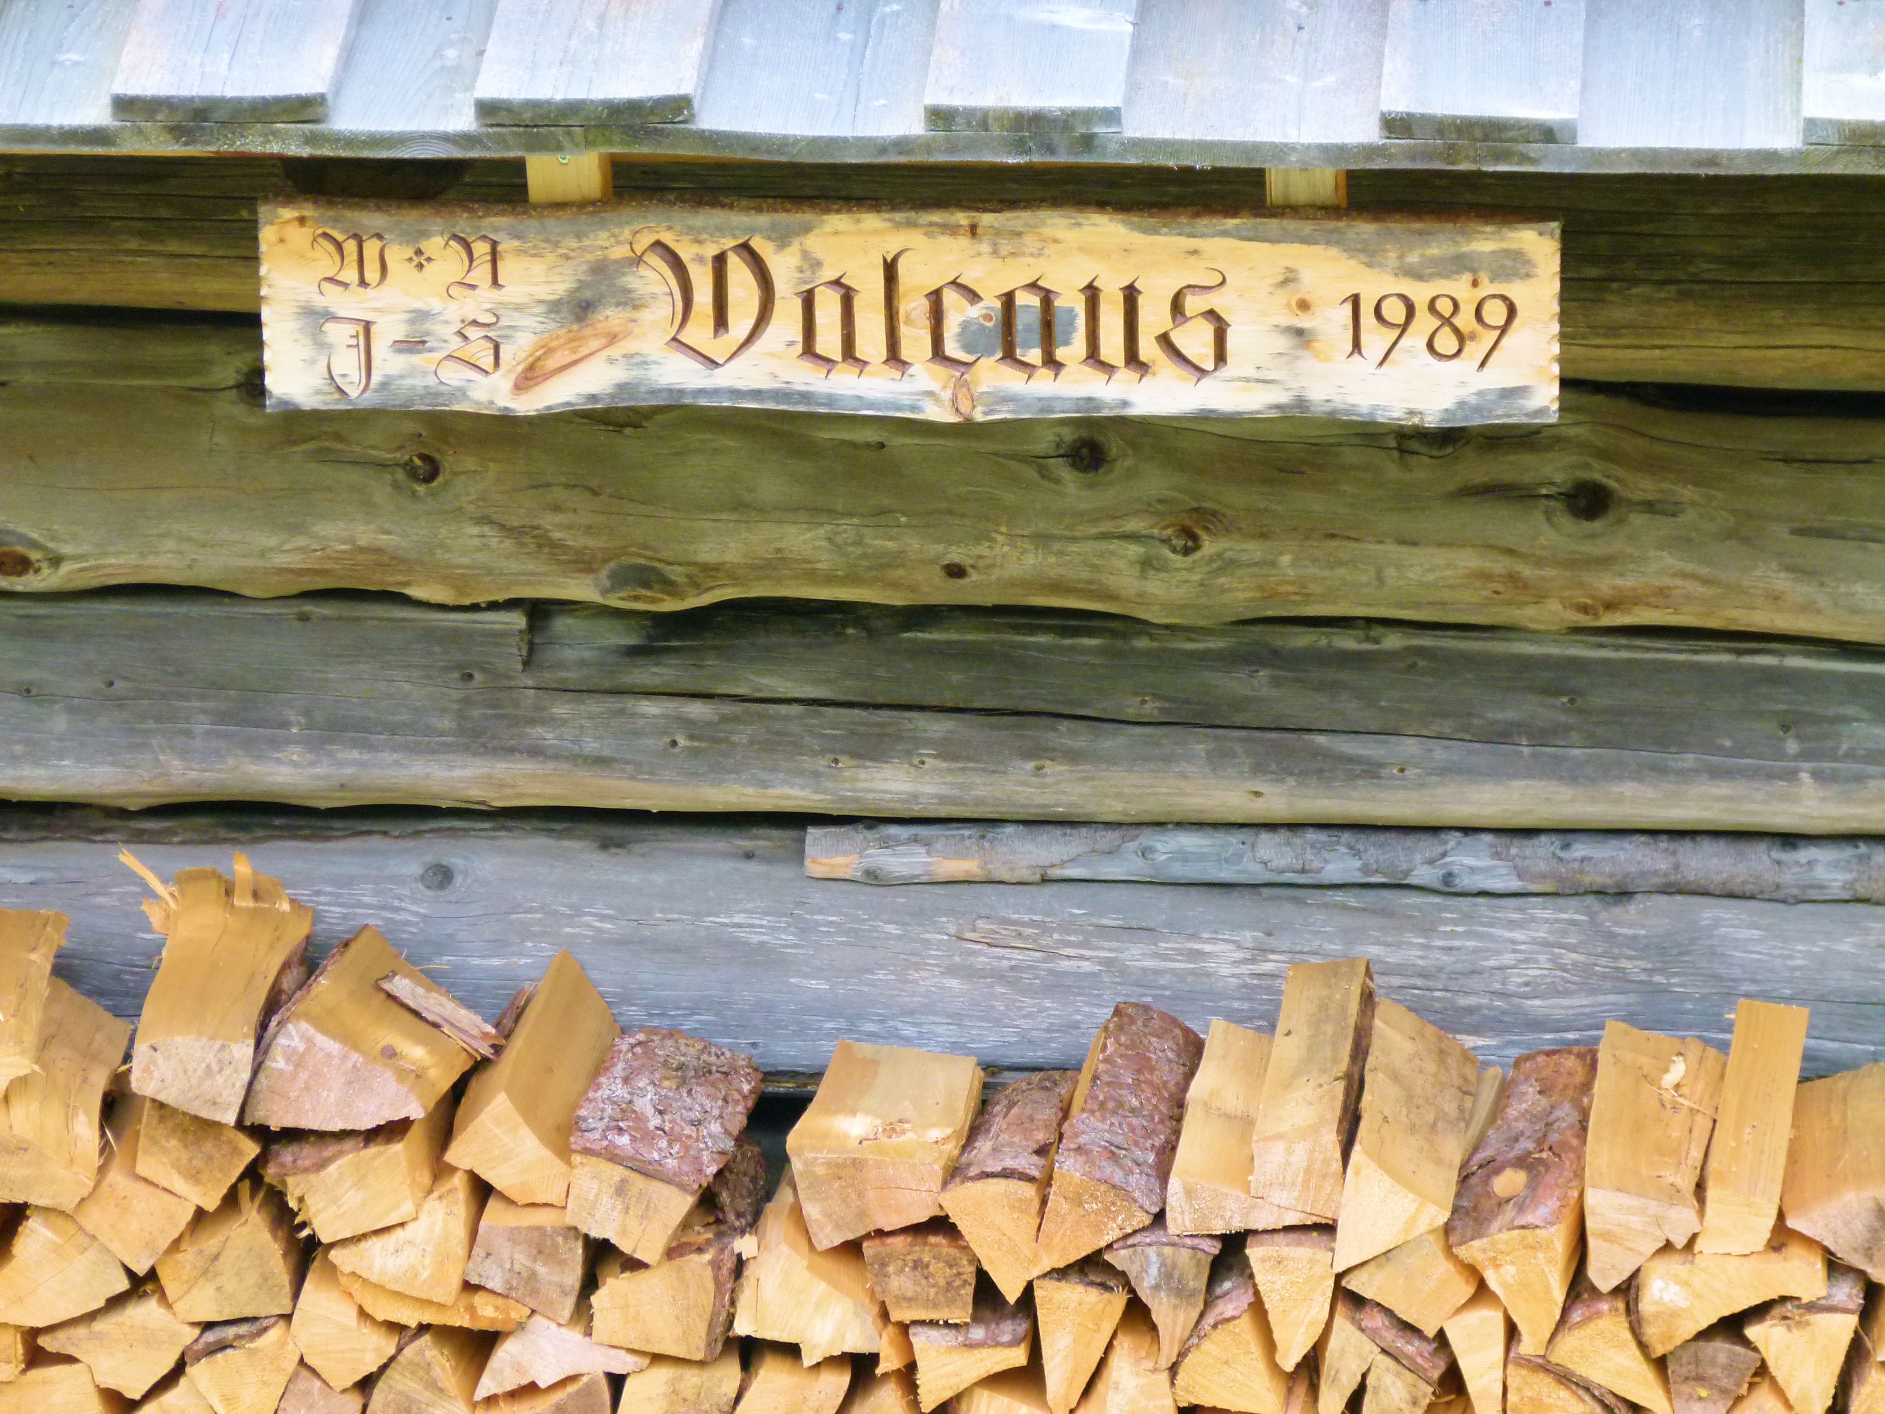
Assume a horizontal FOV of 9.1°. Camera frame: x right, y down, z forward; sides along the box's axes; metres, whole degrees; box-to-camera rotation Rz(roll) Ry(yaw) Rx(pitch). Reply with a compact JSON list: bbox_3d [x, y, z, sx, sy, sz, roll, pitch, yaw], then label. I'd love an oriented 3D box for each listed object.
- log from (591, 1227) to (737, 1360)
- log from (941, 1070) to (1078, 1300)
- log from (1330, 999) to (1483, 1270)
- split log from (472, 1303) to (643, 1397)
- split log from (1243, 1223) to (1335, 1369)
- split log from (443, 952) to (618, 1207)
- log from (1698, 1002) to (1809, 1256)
[{"bbox_3d":[-0.207,0.419,9.409,0.107,0.090,0.330,1,17,5],"label":"log"},{"bbox_3d":[0.054,0.377,9.440,0.079,0.103,0.310,2,14,6],"label":"log"},{"bbox_3d":[0.363,0.334,9.330,0.092,0.110,0.330,2,19,5],"label":"log"},{"bbox_3d":[-0.293,0.452,9.506,0.144,0.066,0.320,-10,18,8],"label":"split log"},{"bbox_3d":[0.289,0.407,9.437,0.068,0.120,0.320,2,21,6],"label":"split log"},{"bbox_3d":[-0.314,0.308,9.457,0.098,0.073,0.320,41,18,-8],"label":"split log"},{"bbox_3d":[0.635,0.327,9.307,0.065,0.061,0.340,2,24,7],"label":"log"}]

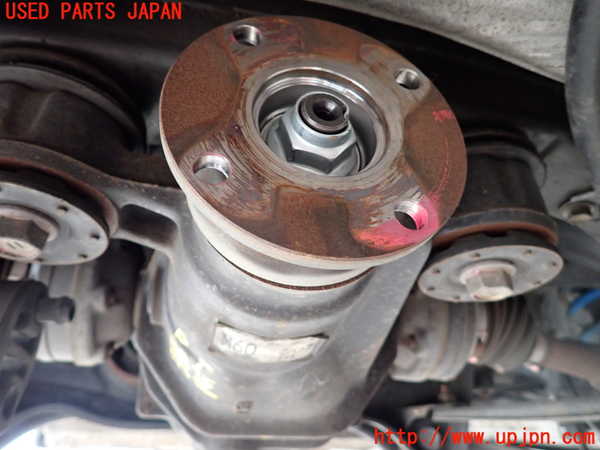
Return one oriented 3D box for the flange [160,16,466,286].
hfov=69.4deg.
[{"bbox_3d":[0.004,-0.028,0.175,0.112,0.112,0.045,7,-31,-11],"label":"flange"}]

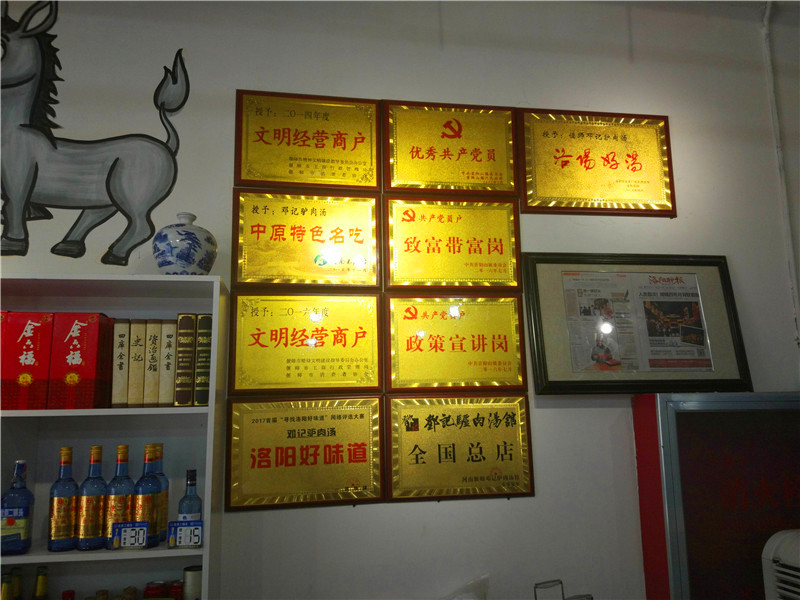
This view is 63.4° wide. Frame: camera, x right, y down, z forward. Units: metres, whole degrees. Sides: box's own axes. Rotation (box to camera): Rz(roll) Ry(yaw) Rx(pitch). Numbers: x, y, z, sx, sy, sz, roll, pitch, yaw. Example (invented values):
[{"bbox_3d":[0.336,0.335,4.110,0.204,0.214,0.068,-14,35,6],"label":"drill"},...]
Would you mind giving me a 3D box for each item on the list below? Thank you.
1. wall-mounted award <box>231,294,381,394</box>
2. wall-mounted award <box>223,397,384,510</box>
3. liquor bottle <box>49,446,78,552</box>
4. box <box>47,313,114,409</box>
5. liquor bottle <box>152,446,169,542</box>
[{"bbox_3d":[-0.304,0.145,2.140,0.500,0.339,0.020,0,-8,-9],"label":"wall-mounted award"},{"bbox_3d":[-0.299,0.489,2.091,0.500,0.343,0.020,0,-8,-9],"label":"wall-mounted award"},{"bbox_3d":[-0.913,0.537,1.761,0.072,0.268,0.072,1,-8,-9],"label":"liquor bottle"},{"bbox_3d":[-0.889,0.172,1.803,0.115,0.260,0.105,1,-8,-9],"label":"box"},{"bbox_3d":[-0.704,0.553,1.872,0.072,0.268,0.072,1,-8,-9],"label":"liquor bottle"}]

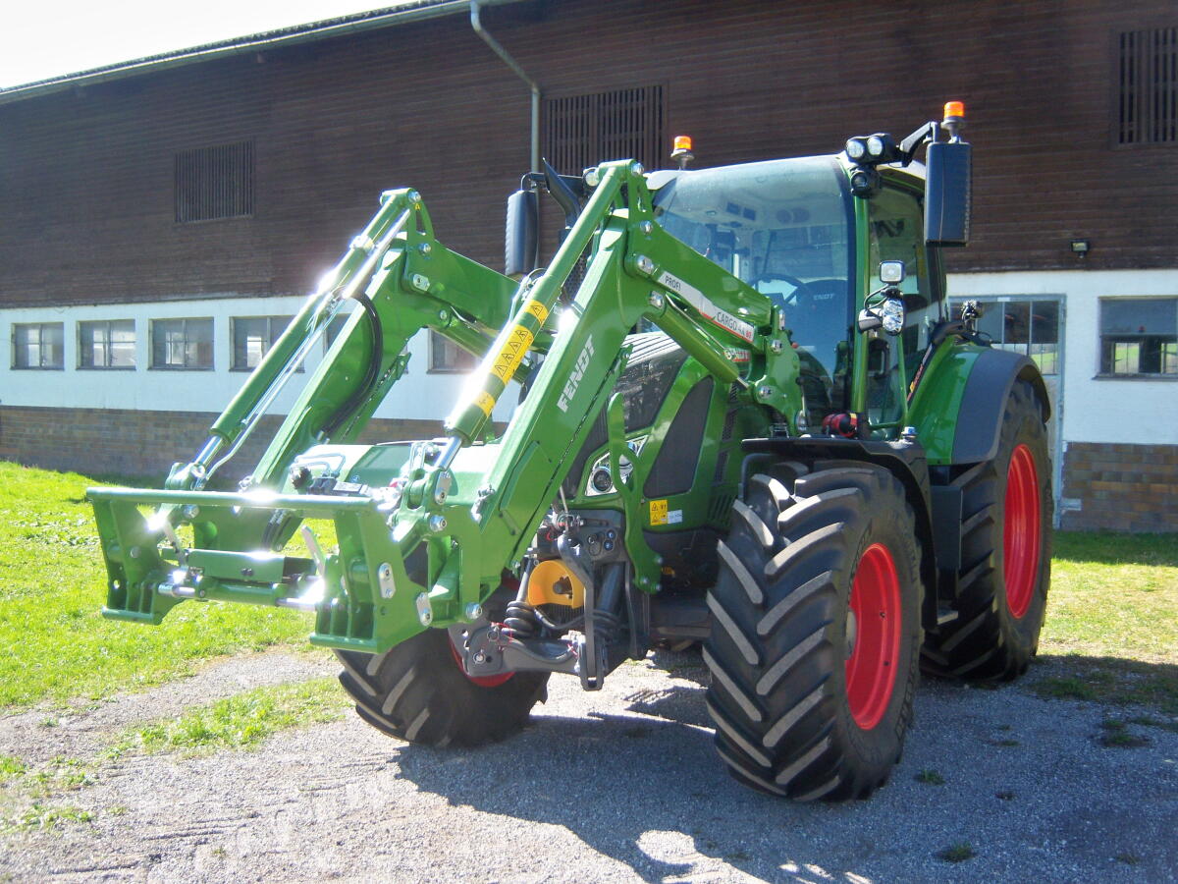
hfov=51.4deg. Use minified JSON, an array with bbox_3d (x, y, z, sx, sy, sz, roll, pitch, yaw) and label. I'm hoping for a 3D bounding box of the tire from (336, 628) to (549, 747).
[{"bbox_3d":[-0.669,0.797,6.198,0.550,1.370,1.410,1,3,31],"label":"tire"}]

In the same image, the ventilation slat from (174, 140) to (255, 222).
[{"bbox_3d":[-6.400,-4.411,20.908,1.950,1.280,0.100,2,4,31],"label":"ventilation slat"}]

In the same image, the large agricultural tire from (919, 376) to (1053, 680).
[{"bbox_3d":[2.326,0.490,7.359,0.650,1.770,1.790,1,3,31],"label":"large agricultural tire"}]

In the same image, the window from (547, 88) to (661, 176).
[{"bbox_3d":[0.206,-4.141,16.877,1.903,1.280,0.100,2,4,31],"label":"window"}]

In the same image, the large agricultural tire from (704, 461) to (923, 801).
[{"bbox_3d":[0.956,0.753,5.012,0.490,1.350,1.350,3,3,32],"label":"large agricultural tire"}]

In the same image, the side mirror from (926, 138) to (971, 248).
[{"bbox_3d":[1.630,-1.130,5.570,0.200,0.465,0.110,1,2,18],"label":"side mirror"}]

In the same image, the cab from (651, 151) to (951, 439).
[{"bbox_3d":[1.090,-0.761,7.160,1.600,1.650,1.700,1,3,31],"label":"cab"}]

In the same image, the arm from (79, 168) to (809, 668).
[{"bbox_3d":[-0.304,-0.261,4.750,1.220,1.580,2.920,1,3,32],"label":"arm"}]

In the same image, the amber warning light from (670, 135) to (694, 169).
[{"bbox_3d":[0.543,-1.675,7.100,0.135,0.200,0.135,-1,3,0],"label":"amber warning light"}]

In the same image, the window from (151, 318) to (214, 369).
[{"bbox_3d":[-7.138,-1.716,21.519,1.660,0.900,0.120,2,4,31],"label":"window"}]

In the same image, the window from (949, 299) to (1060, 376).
[{"bbox_3d":[5.044,-1.270,14.874,1.322,0.918,0.100,3,3,32],"label":"window"}]

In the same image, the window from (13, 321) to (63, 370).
[{"bbox_3d":[-11.342,-1.970,25.319,1.801,0.959,0.120,3,3,32],"label":"window"}]

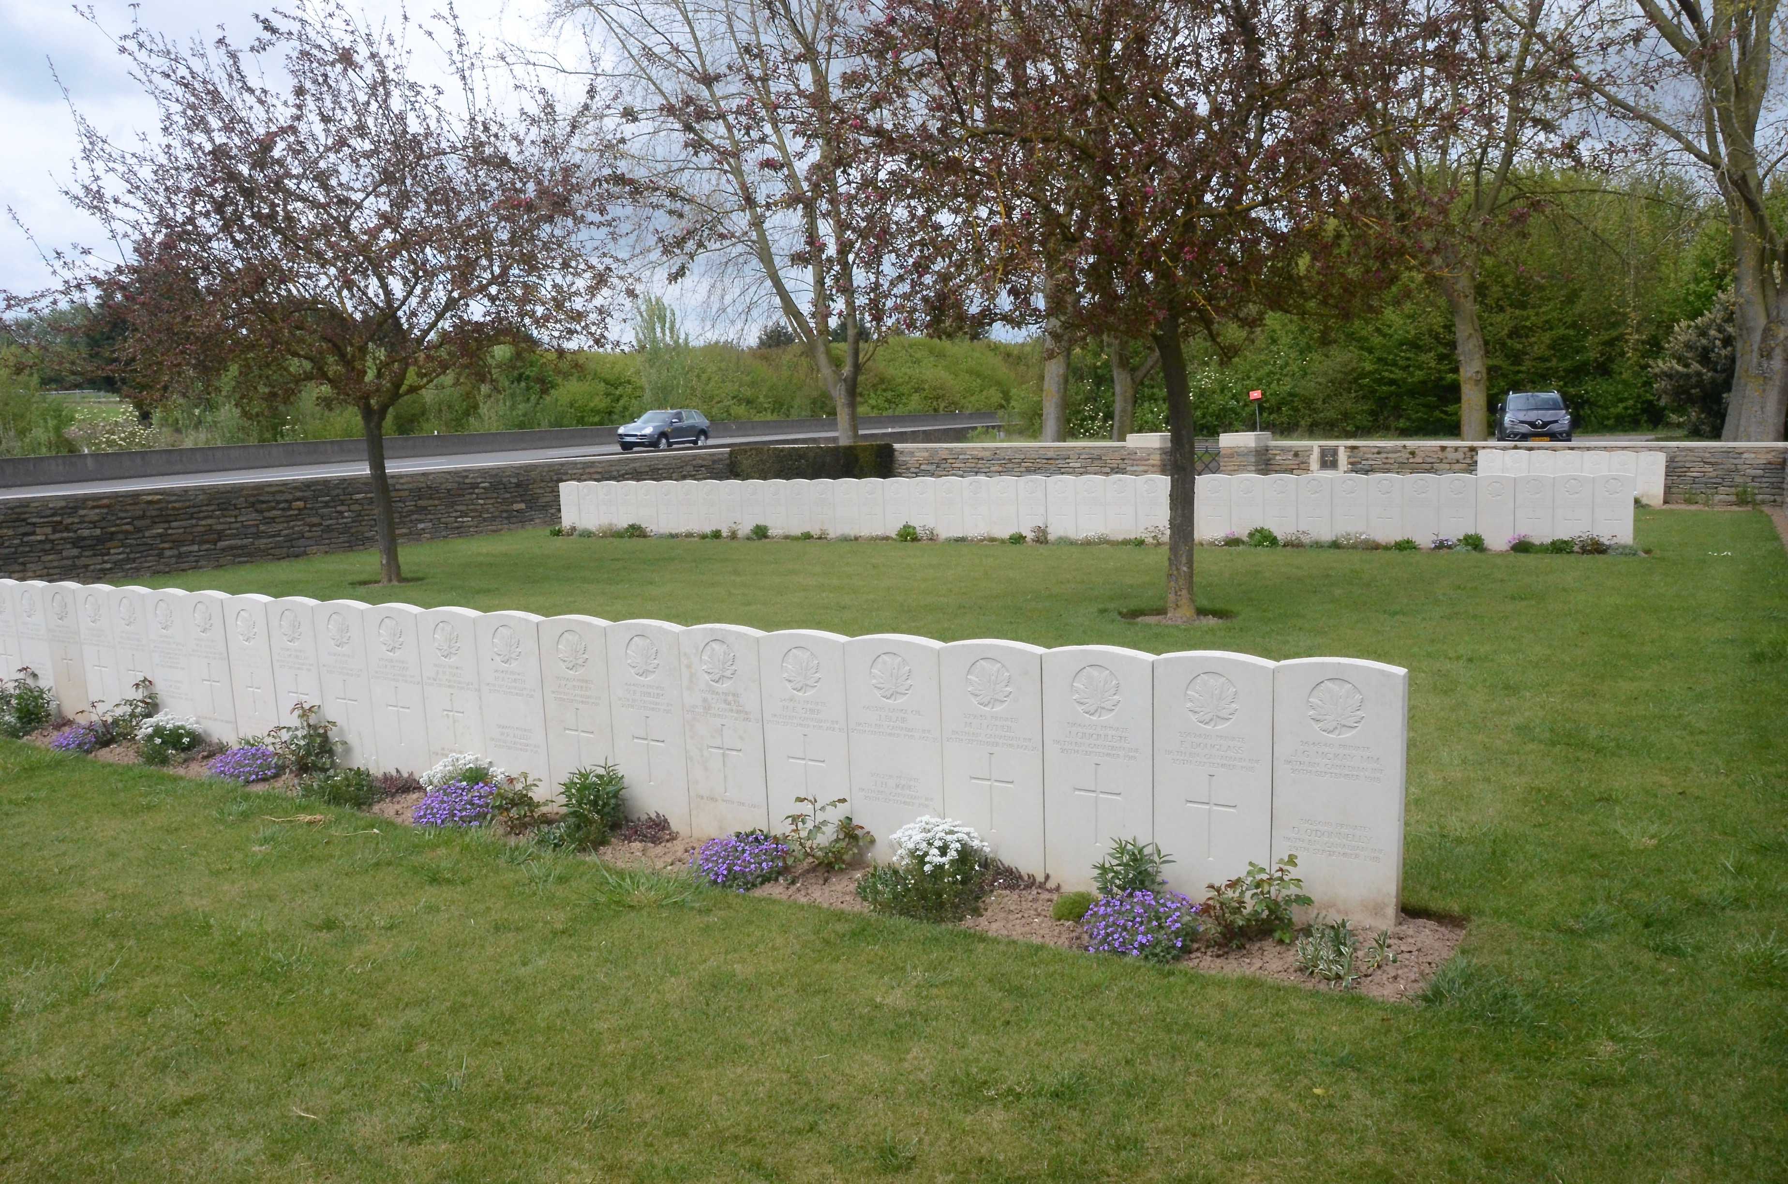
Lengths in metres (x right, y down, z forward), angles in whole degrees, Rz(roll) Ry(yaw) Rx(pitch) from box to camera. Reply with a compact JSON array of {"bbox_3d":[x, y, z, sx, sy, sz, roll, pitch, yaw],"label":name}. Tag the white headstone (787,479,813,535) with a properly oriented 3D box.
[{"bbox_3d":[-1.252,-1.149,18.364,0.381,0.825,0.078,3,10,30],"label":"white headstone"}]

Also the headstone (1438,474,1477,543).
[{"bbox_3d":[5.961,-0.854,14.120,0.381,0.813,0.076,2,9,30],"label":"headstone"}]

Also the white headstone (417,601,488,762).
[{"bbox_3d":[-1.931,0.476,5.951,0.381,0.825,0.078,3,10,31],"label":"white headstone"}]

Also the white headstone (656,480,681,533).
[{"bbox_3d":[-3.245,-1.214,19.444,0.381,0.813,0.076,2,9,30],"label":"white headstone"}]

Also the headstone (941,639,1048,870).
[{"bbox_3d":[0.355,0.552,4.587,0.381,0.813,0.076,3,9,31],"label":"headstone"}]

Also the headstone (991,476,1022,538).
[{"bbox_3d":[1.400,-1.042,16.760,0.381,0.813,0.076,2,9,30],"label":"headstone"}]

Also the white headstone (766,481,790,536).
[{"bbox_3d":[-1.585,-1.161,18.554,0.381,0.825,0.078,3,10,30],"label":"white headstone"}]

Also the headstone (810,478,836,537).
[{"bbox_3d":[-0.919,-1.129,18.094,0.381,0.800,0.078,2,9,30],"label":"headstone"}]

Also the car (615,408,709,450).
[{"bbox_3d":[-9.528,-6.758,55.790,1.940,1.700,4.780,2,8,25],"label":"car"}]

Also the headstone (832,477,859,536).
[{"bbox_3d":[-0.587,-1.112,17.804,0.380,0.800,0.076,3,10,30],"label":"headstone"}]

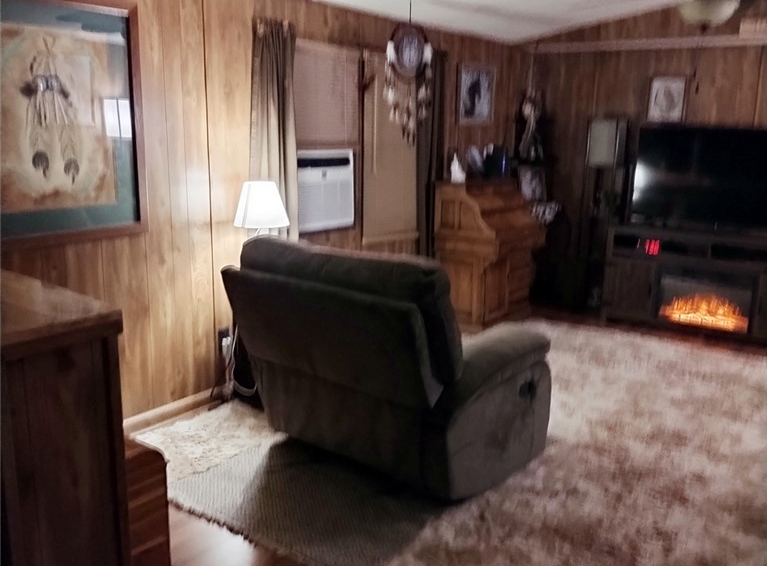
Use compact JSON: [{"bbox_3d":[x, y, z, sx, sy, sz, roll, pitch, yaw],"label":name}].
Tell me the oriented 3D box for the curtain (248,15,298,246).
[{"bbox_3d":[-0.594,-0.493,3.985,0.090,1.710,0.300,9,15,34],"label":"curtain"}]

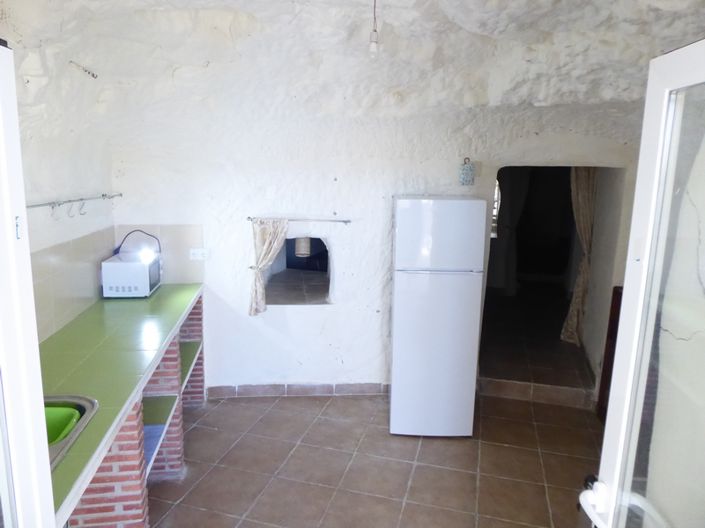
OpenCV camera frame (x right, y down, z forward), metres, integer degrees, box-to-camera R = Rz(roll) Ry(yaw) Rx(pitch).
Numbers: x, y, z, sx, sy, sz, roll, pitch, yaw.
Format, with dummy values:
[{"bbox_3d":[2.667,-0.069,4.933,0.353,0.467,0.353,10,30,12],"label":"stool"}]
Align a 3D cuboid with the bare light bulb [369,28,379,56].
[{"bbox_3d":[0.117,-1.216,2.800,0.055,0.155,0.055,1,10,0],"label":"bare light bulb"}]

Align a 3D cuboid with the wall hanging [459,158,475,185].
[{"bbox_3d":[0.900,-0.720,4.006,0.118,0.215,0.030,2,10,5],"label":"wall hanging"}]

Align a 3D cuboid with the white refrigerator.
[{"bbox_3d":[0.583,0.352,3.707,0.575,1.655,0.600,1,10,2],"label":"white refrigerator"}]

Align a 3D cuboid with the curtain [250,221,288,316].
[{"bbox_3d":[-0.646,0.023,3.916,0.305,0.760,0.075,0,10,-5],"label":"curtain"}]

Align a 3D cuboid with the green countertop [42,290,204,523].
[{"bbox_3d":[-1.263,0.449,2.495,0.648,0.055,3.005,-1,11,-9],"label":"green countertop"}]

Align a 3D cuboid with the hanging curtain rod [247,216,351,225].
[{"bbox_3d":[-0.403,-0.331,3.870,0.779,0.028,0.045,1,10,-5],"label":"hanging curtain rod"}]

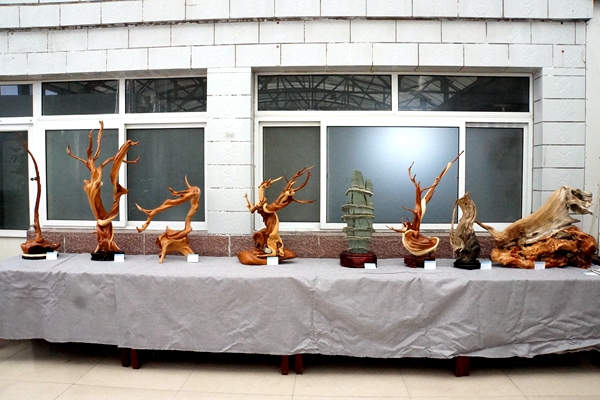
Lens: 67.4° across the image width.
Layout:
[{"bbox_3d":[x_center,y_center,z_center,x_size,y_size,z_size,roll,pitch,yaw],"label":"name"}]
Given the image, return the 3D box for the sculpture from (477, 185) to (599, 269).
[{"bbox_3d":[1.960,0.222,3.750,0.940,0.650,0.400,0,3,3],"label":"sculpture"}]

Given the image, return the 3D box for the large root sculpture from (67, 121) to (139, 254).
[{"bbox_3d":[-1.734,-0.110,3.962,0.659,1.180,0.360,0,2,3],"label":"large root sculpture"}]

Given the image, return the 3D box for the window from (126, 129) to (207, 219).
[{"bbox_3d":[-1.303,-0.245,4.374,0.771,0.917,0.050,0,2,3],"label":"window"}]

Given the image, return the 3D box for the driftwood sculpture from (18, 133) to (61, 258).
[{"bbox_3d":[-2.370,-0.033,4.050,0.360,1.130,0.250,0,3,3],"label":"driftwood sculpture"}]

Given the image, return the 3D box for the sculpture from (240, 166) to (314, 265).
[{"bbox_3d":[-0.206,0.128,3.920,0.640,0.830,0.320,0,3,3],"label":"sculpture"}]

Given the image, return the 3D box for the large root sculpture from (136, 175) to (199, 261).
[{"bbox_3d":[-1.180,0.168,3.990,0.560,0.740,0.290,0,3,3],"label":"large root sculpture"}]

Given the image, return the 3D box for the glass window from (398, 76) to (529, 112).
[{"bbox_3d":[1.514,-0.976,4.155,1.189,0.334,0.050,0,2,3],"label":"glass window"}]

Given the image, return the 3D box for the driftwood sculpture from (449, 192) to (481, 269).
[{"bbox_3d":[1.334,0.250,3.633,0.250,0.624,0.220,0,2,3],"label":"driftwood sculpture"}]

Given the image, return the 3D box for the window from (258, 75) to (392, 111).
[{"bbox_3d":[0.237,-1.004,4.222,1.260,0.335,0.050,0,2,3],"label":"window"}]

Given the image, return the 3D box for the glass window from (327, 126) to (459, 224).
[{"bbox_3d":[0.870,-0.234,4.209,1.232,0.906,0.050,0,2,3],"label":"glass window"}]

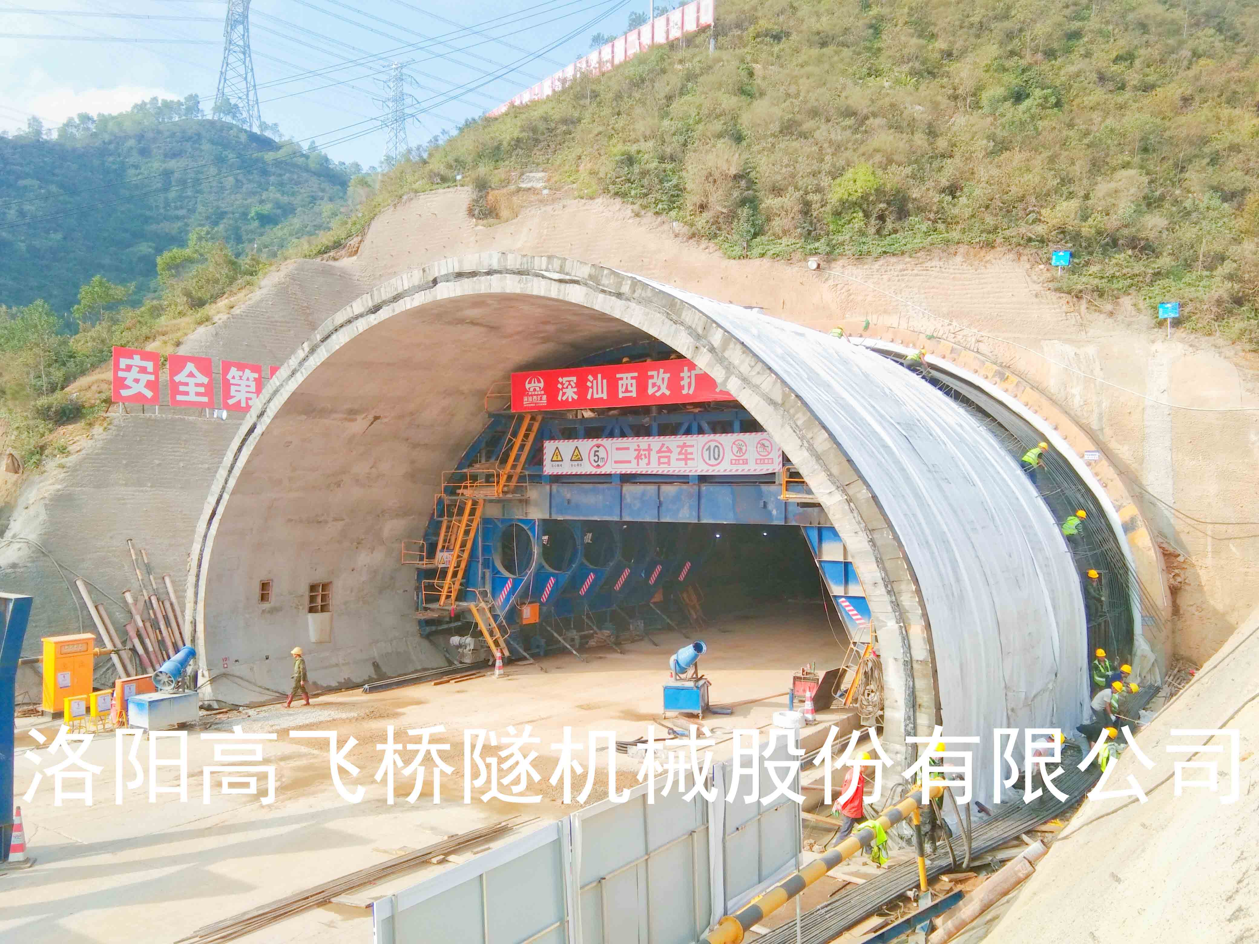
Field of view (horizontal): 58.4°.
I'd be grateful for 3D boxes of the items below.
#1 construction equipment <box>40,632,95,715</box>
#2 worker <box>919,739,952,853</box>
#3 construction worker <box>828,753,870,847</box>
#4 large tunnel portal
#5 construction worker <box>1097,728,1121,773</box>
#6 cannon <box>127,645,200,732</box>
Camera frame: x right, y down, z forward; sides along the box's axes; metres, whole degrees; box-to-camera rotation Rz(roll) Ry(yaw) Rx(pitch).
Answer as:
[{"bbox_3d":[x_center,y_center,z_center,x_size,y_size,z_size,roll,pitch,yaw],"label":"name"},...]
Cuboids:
[{"bbox_3d":[-15.289,5.503,30.841,0.550,1.950,1.170,-1,-1,40],"label":"construction equipment"},{"bbox_3d":[5.000,5.320,18.450,0.600,1.800,0.550,0,0,-8],"label":"worker"},{"bbox_3d":[3.730,5.580,19.100,0.650,1.700,0.580,0,0,-2],"label":"construction worker"},{"bbox_3d":[-1.043,0.787,29.338,22.500,11.400,9.200,0,-1,37],"label":"large tunnel portal"},{"bbox_3d":[10.200,5.970,23.900,0.700,1.150,0.550,0,0,0],"label":"construction worker"},{"bbox_3d":[-11.520,5.310,27.880,0.950,2.200,1.450,0,0,28],"label":"cannon"}]

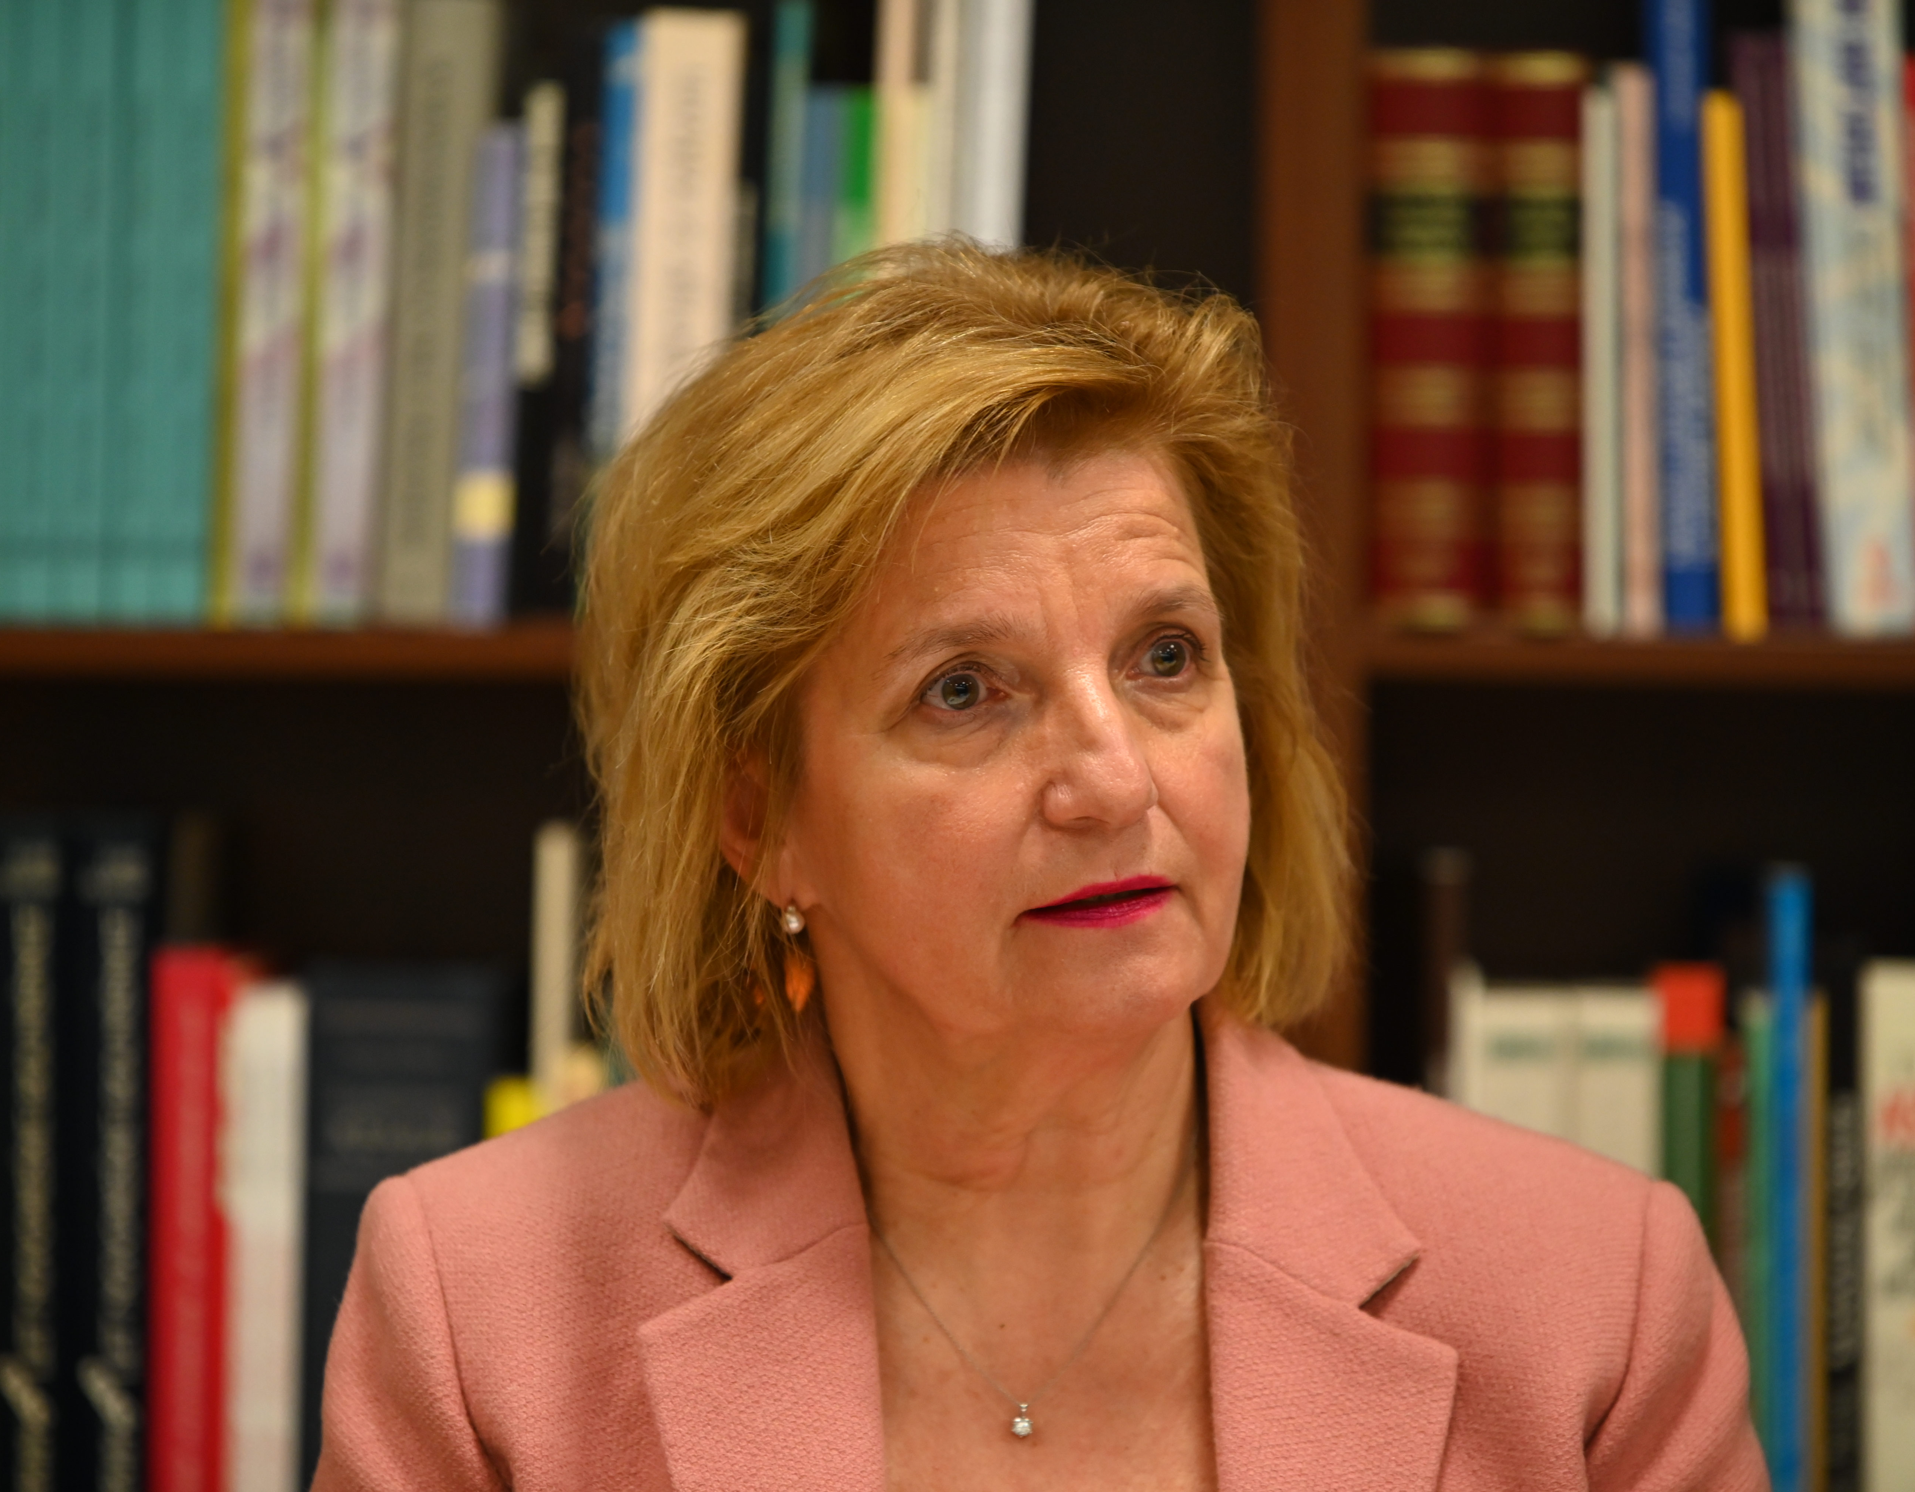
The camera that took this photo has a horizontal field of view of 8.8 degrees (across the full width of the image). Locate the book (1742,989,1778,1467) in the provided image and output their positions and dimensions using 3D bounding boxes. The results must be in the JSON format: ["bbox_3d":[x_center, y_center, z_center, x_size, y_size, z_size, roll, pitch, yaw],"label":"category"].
[{"bbox_3d":[0.324,0.210,5.107,0.013,0.229,0.155,0,2,0],"label":"book"}]

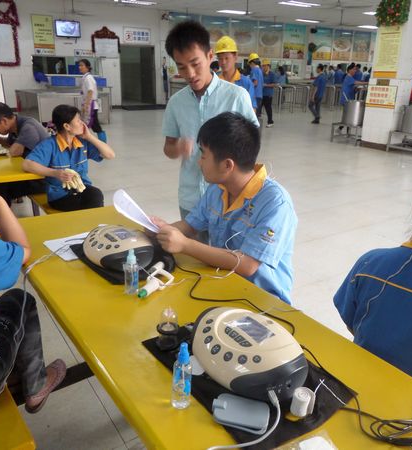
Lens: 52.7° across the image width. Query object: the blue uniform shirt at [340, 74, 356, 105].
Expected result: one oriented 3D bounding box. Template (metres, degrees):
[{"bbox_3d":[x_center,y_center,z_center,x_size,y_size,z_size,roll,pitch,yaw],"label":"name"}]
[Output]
[{"bbox_3d":[3.562,-3.400,10.400,0.330,0.720,0.430,1,20,0],"label":"blue uniform shirt"}]

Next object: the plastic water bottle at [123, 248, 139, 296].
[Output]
[{"bbox_3d":[-0.224,0.135,1.226,0.042,0.138,0.042,0,19,0],"label":"plastic water bottle"}]

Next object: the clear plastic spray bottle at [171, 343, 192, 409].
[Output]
[{"bbox_3d":[-0.049,0.284,0.789,0.039,0.140,0.039,0,19,0],"label":"clear plastic spray bottle"}]

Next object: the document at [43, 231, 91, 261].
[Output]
[{"bbox_3d":[-0.473,0.069,1.687,0.290,0.005,0.210,-14,25,-36],"label":"document"}]

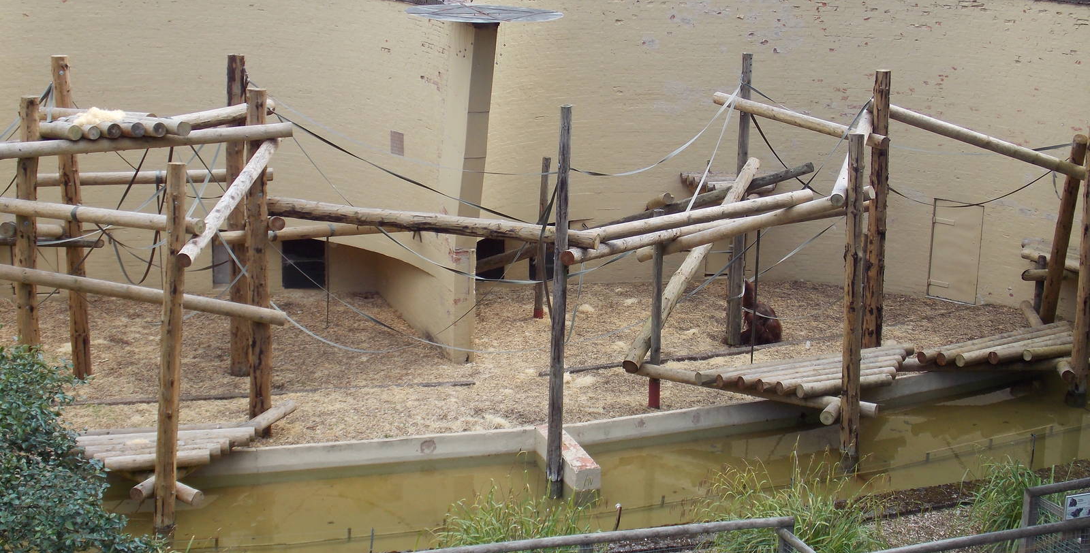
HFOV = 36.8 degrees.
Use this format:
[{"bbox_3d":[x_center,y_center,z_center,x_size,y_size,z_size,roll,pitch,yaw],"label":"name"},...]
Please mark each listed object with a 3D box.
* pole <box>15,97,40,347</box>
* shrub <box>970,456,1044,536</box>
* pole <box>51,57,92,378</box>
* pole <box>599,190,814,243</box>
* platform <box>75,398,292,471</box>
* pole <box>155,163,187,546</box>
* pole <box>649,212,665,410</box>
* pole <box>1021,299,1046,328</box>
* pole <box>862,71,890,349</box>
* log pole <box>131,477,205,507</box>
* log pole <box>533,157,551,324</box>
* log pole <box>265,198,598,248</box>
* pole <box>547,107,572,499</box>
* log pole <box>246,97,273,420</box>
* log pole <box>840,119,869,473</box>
[{"bbox_3d":[-6.288,-0.159,20.036,0.265,4.093,0.265,0,15,-17],"label":"pole"},{"bbox_3d":[5.952,2.860,20.843,0.950,1.000,0.900,6,16,17],"label":"shrub"},{"bbox_3d":[-6.245,-0.725,21.619,0.235,4.362,0.235,-4,16,-16],"label":"pole"},{"bbox_3d":[2.015,-0.755,19.898,3.796,0.165,0.165,-12,20,-39],"label":"pole"},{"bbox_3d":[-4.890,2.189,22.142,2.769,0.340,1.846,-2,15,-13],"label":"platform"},{"bbox_3d":[-4.713,0.993,20.562,0.246,4.904,0.246,2,15,-13],"label":"pole"},{"bbox_3d":[1.696,0.534,24.857,0.162,3.094,0.162,1,15,4],"label":"pole"},{"bbox_3d":[8.983,0.693,30.132,0.160,0.160,0.750,39,16,-39],"label":"pole"},{"bbox_3d":[4.707,-0.829,23.215,0.250,4.177,0.250,2,15,11],"label":"pole"},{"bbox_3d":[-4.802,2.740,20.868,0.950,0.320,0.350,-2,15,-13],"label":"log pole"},{"bbox_3d":[-0.030,-0.566,25.004,0.125,2.552,0.125,3,15,0],"label":"log pole"},{"bbox_3d":[-1.419,-0.645,19.197,4.184,0.210,0.210,6,16,15],"label":"log pole"},{"bbox_3d":[0.178,0.358,18.707,0.155,4.634,0.155,2,15,1],"label":"pole"},{"bbox_3d":[-3.443,-0.122,19.738,0.260,4.283,0.260,-1,15,-10],"label":"log pole"},{"bbox_3d":[4.395,0.423,23.384,0.237,5.018,0.237,1,15,11],"label":"log pole"}]

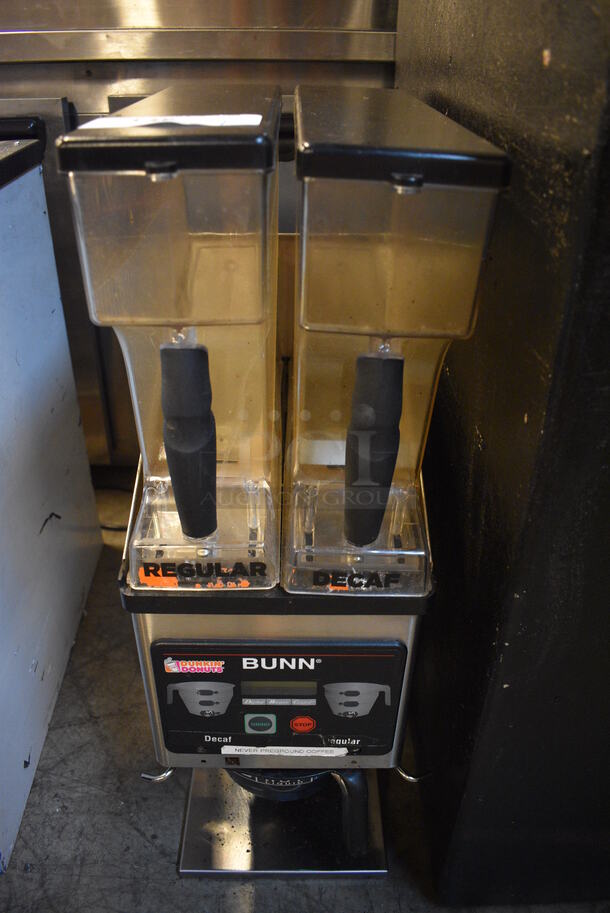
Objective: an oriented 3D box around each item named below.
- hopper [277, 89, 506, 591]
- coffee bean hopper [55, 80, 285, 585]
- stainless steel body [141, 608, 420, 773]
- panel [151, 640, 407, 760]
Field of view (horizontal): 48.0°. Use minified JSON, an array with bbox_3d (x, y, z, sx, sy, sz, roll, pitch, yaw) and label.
[{"bbox_3d":[0.041,-0.109,0.552,0.109,0.304,0.370,1,32,-1],"label":"hopper"},{"bbox_3d":[-0.075,-0.115,0.556,0.109,0.304,0.370,0,32,-2],"label":"coffee bean hopper"},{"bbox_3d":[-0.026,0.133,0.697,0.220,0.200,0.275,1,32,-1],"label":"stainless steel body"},{"bbox_3d":[-0.021,0.203,0.577,0.200,0.141,0.012,1,32,-1],"label":"panel"}]

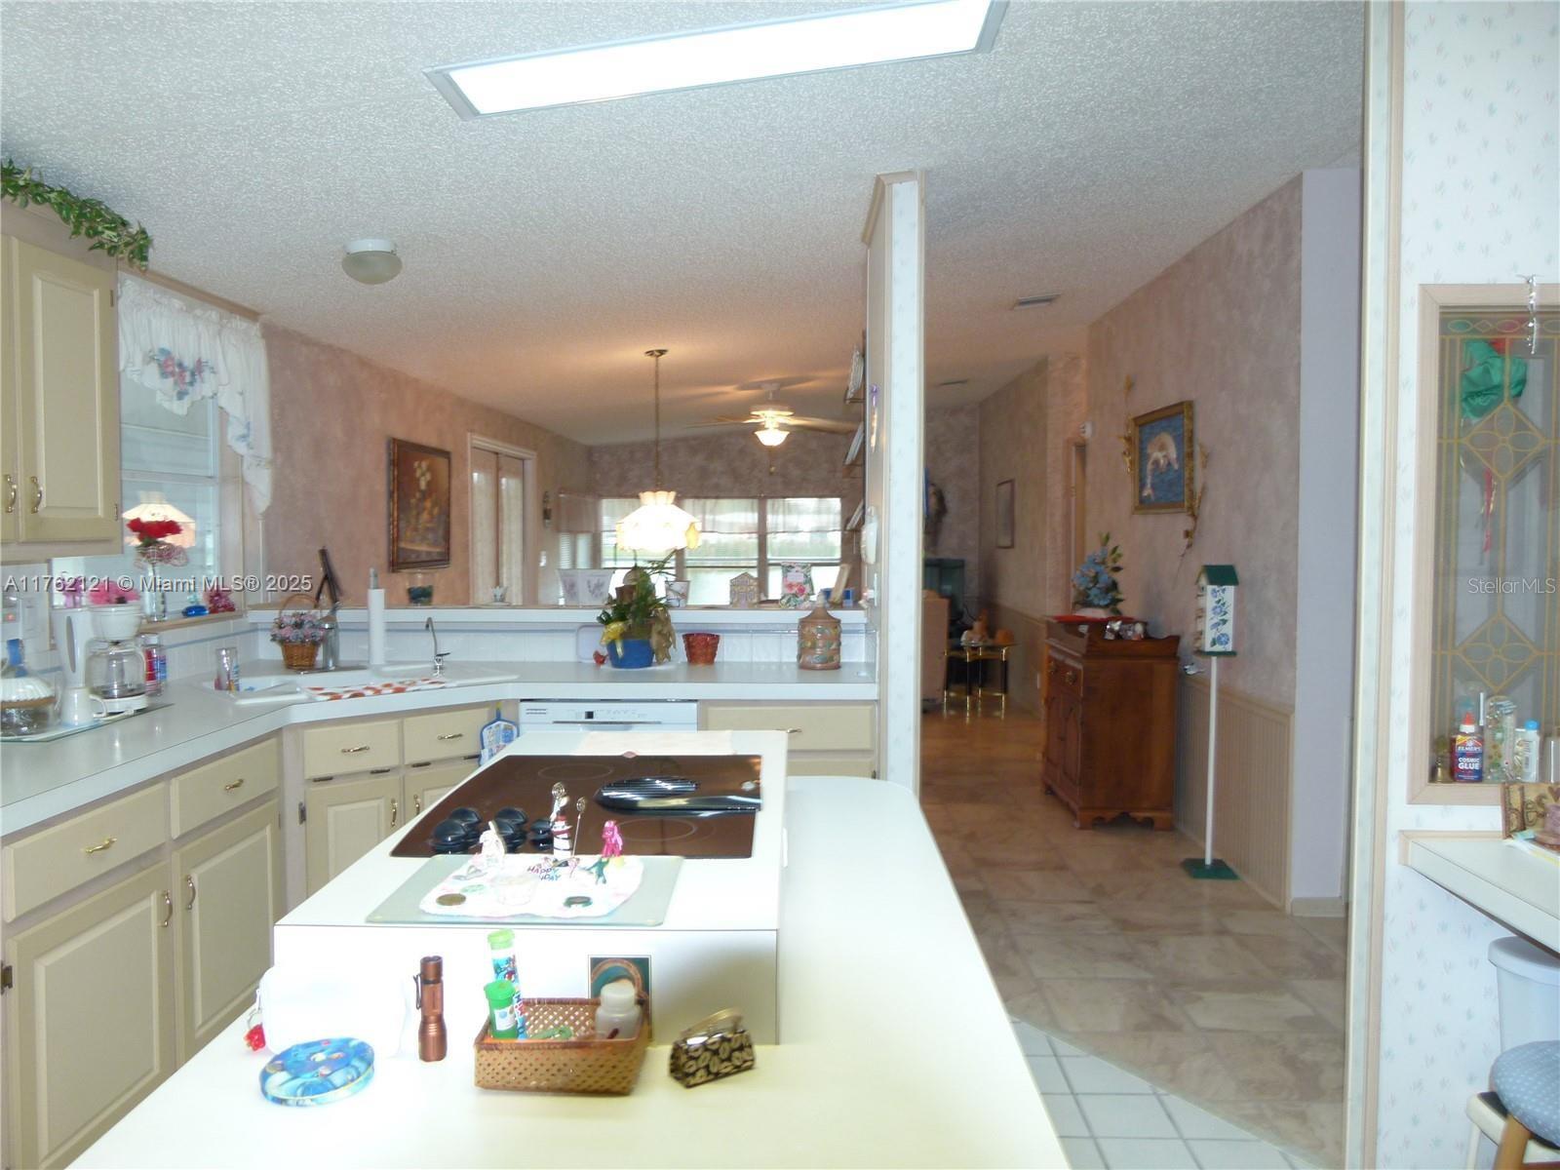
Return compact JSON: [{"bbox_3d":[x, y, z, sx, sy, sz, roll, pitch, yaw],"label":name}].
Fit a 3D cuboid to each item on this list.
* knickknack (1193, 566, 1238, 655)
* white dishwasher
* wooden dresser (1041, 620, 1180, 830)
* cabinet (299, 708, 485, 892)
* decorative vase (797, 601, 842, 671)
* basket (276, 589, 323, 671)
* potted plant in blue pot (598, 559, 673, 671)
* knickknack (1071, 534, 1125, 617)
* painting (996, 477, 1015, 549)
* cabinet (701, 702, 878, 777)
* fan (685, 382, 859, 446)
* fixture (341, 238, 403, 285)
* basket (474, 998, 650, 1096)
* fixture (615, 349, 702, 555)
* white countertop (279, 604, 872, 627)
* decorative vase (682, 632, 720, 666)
[{"bbox_3d":[1.846,0.106,4.759,0.128,0.371,0.165,0,3,1],"label":"knickknack"},{"bbox_3d":[-0.562,0.792,4.030,0.600,0.850,0.610,0,3,1],"label":"white dishwasher"},{"bbox_3d":[1.647,0.665,5.646,0.465,0.945,0.710,0,3,1],"label":"wooden dresser"},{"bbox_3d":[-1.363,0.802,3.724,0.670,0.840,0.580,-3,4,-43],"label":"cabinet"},{"bbox_3d":[0.151,0.187,4.293,0.168,0.258,0.168,0,3,1],"label":"decorative vase"},{"bbox_3d":[-1.757,0.159,4.112,0.180,0.290,0.165,0,3,1],"label":"basket"},{"bbox_3d":[-0.530,0.101,4.156,0.270,0.400,0.220,0,3,1],"label":"potted plant in blue pot"},{"bbox_3d":[1.614,-0.049,5.727,0.260,0.420,0.240,0,3,1],"label":"knickknack"},{"bbox_3d":[1.992,-0.627,10.008,0.030,0.585,0.781,0,3,1],"label":"painting"},{"bbox_3d":[0.030,0.805,4.180,0.606,0.860,0.610,0,3,1],"label":"cabinet"},{"bbox_3d":[-0.068,-1.253,8.385,1.280,0.477,1.280,0,3,1],"label":"fan"},{"bbox_3d":[-1.310,-1.040,3.657,0.195,0.135,0.195,0,3,1],"label":"fixture"},{"bbox_3d":[-0.262,0.552,1.360,0.205,0.062,0.130,0,3,-1],"label":"basket"},{"bbox_3d":[-0.684,-0.749,6.340,0.485,1.139,0.485,0,3,1],"label":"fixture"},{"bbox_3d":[-0.843,0.119,4.505,2.380,0.051,0.230,0,3,1],"label":"white countertop"},{"bbox_3d":[-0.293,0.239,4.230,0.135,0.120,0.135,0,3,1],"label":"decorative vase"}]

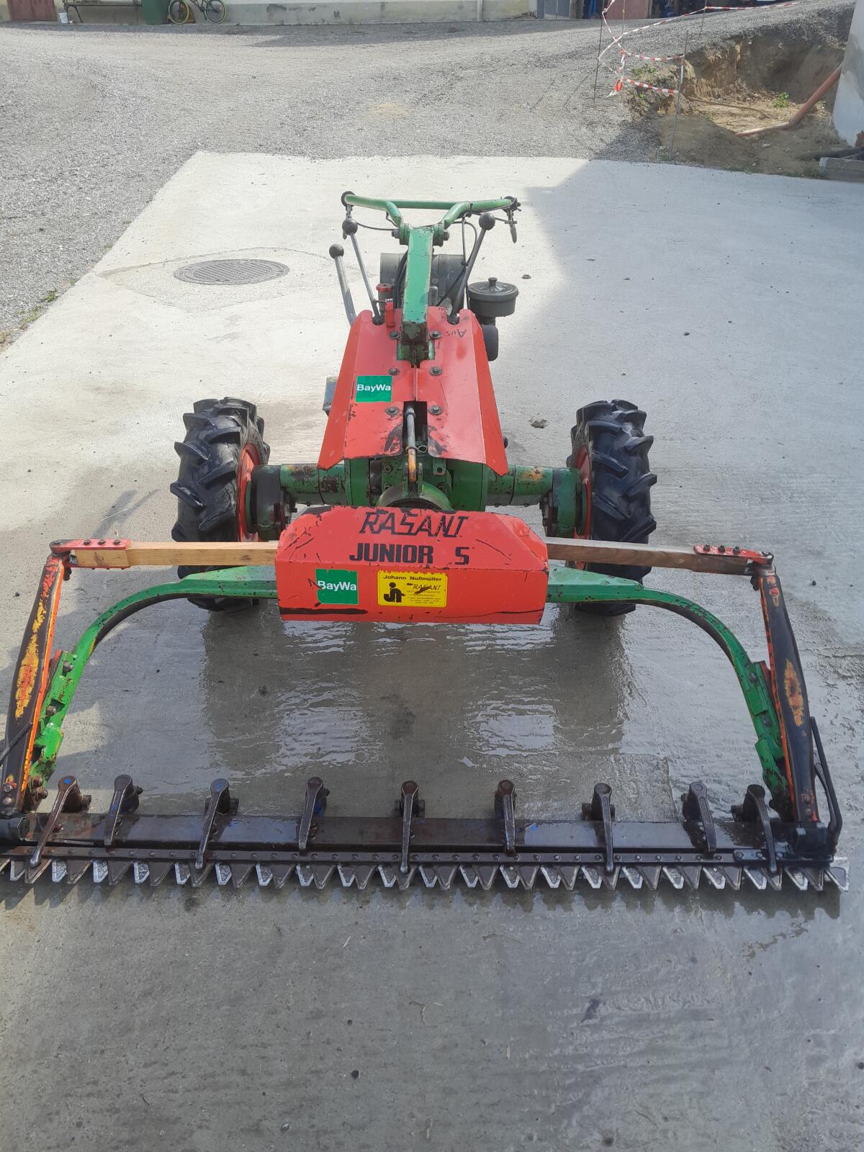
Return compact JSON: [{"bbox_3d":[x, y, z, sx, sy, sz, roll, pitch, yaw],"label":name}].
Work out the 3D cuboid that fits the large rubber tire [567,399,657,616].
[{"bbox_3d":[0.468,-0.182,2.361,0.150,0.583,0.583,1,31,0],"label":"large rubber tire"}]

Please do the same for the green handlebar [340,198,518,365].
[{"bbox_3d":[-0.008,-0.879,2.415,0.530,0.280,0.840,0,36,1],"label":"green handlebar"}]

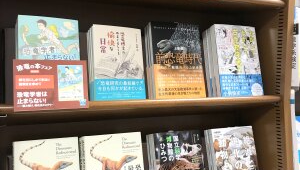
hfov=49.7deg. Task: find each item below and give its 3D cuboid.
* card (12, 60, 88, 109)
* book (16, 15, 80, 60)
[{"bbox_3d":[-0.204,-0.001,0.674,0.148,0.105,0.004,-1,-9,-25],"label":"card"},{"bbox_3d":[-0.218,-0.055,0.705,0.127,0.186,0.020,-1,-11,-23],"label":"book"}]

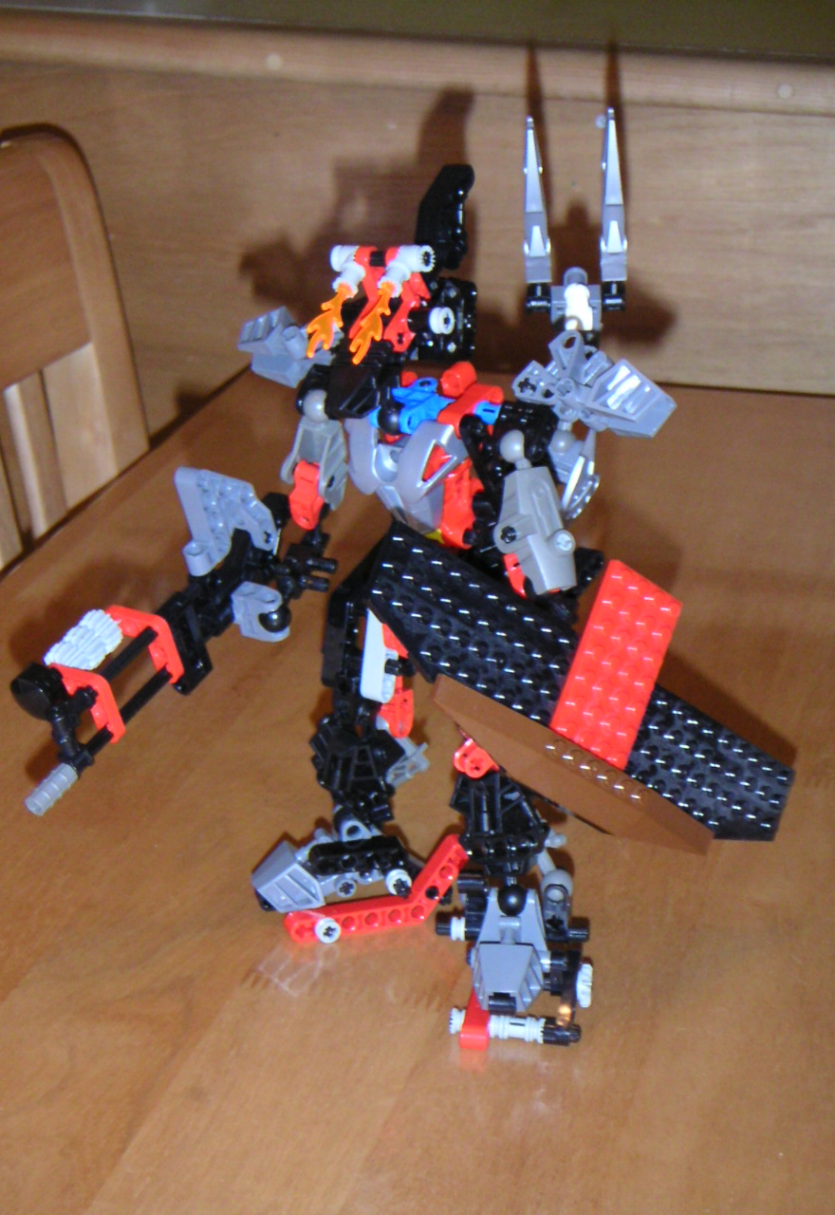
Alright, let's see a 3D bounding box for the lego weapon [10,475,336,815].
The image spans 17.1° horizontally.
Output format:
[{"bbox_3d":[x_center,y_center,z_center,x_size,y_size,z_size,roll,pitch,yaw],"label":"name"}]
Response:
[{"bbox_3d":[-0.072,0.011,0.840,0.039,0.045,0.122,17,49,40],"label":"lego weapon"}]

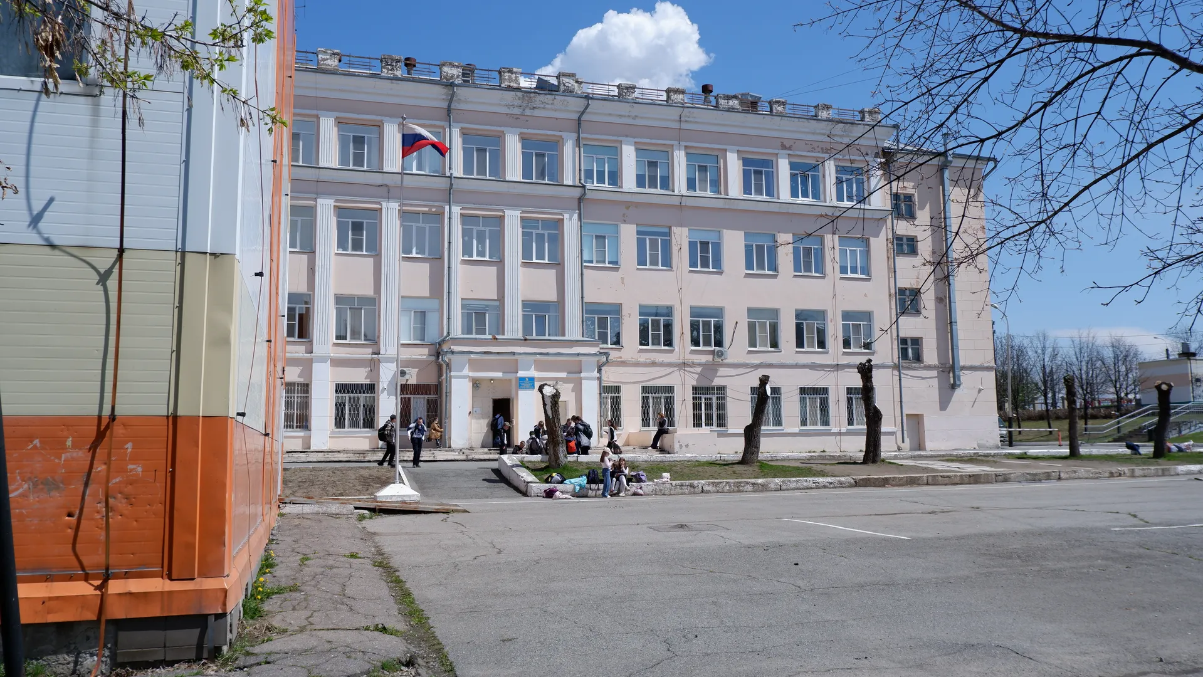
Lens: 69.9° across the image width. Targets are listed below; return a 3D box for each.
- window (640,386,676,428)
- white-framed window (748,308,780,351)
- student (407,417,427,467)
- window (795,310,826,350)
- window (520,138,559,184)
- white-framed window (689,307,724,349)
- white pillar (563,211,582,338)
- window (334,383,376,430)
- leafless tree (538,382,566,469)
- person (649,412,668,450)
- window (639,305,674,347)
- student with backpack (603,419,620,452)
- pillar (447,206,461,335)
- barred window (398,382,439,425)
[{"bbox_3d":[2.482,2.991,37.584,1.561,1.825,0.150,1,-7,-16],"label":"window"},{"bbox_3d":[7.367,-0.389,39.170,1.565,1.890,0.150,1,-7,-15],"label":"white-framed window"},{"bbox_3d":[-6.337,3.558,29.597,0.580,1.735,0.500,3,-8,-29],"label":"student"},{"bbox_3d":[10.469,-0.411,42.906,1.741,2.041,0.150,1,-7,-16],"label":"window"},{"bbox_3d":[-2.829,-8.168,39.647,1.719,1.962,0.150,1,-7,-16],"label":"window"},{"bbox_3d":[5.101,-0.518,41.388,1.761,2.040,0.150,1,-7,-16],"label":"white-framed window"},{"bbox_3d":[-1.339,-2.466,39.043,0.846,6.652,0.250,1,-6,-16],"label":"white pillar"},{"bbox_3d":[-10.306,2.843,36.064,1.661,1.977,0.200,1,-6,-16],"label":"window"},{"bbox_3d":[-1.524,2.678,26.600,0.800,2.582,0.650,1,-7,-16],"label":"leafless tree"},{"bbox_3d":[2.389,3.836,35.600,0.680,1.581,0.450,1,-7,-16],"label":"person"},{"bbox_3d":[2.597,-0.557,40.507,1.753,2.042,0.200,1,-7,-16],"label":"window"},{"bbox_3d":[0.345,3.537,29.306,0.550,1.580,0.450,0,-7,-8],"label":"student with backpack"},{"bbox_3d":[-6.518,-2.823,37.899,0.664,6.190,0.300,1,-7,-16],"label":"pillar"},{"bbox_3d":[-7.906,2.905,37.106,1.726,2.000,0.200,1,-7,-16],"label":"barred window"}]

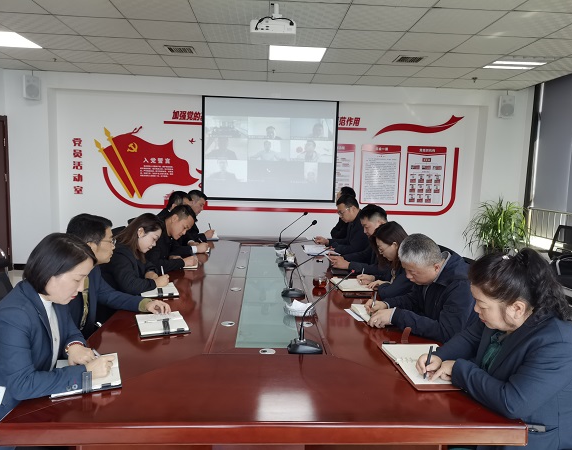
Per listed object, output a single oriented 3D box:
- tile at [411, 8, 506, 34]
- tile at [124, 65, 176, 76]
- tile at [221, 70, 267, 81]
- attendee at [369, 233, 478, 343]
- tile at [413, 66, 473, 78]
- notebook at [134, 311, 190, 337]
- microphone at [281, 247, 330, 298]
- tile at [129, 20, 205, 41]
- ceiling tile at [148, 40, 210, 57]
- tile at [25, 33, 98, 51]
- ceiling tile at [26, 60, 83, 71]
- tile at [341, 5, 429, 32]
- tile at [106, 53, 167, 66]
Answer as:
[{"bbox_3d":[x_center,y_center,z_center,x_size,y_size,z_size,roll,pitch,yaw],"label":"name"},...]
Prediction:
[{"bbox_3d":[1.374,-1.645,3.786,0.600,0.020,0.600,1,6,-3],"label":"tile"},{"bbox_3d":[-1.740,-1.981,6.010,0.600,0.020,0.600,2,6,-3],"label":"tile"},{"bbox_3d":[-0.544,-1.959,6.107,0.600,0.015,0.600,2,6,-3],"label":"tile"},{"bbox_3d":[0.694,0.610,2.173,0.680,1.170,0.560,1,6,-10],"label":"attendee"},{"bbox_3d":[1.883,-1.822,5.598,0.600,0.020,0.600,2,6,-3],"label":"tile"},{"bbox_3d":[-0.555,0.439,2.098,0.200,0.020,0.287,-1,7,-22],"label":"notebook"},{"bbox_3d":[0.117,0.258,2.679,0.273,0.298,0.110,1,6,-3],"label":"microphone"},{"bbox_3d":[-1.052,-1.772,4.253,0.600,0.020,0.600,1,6,-3],"label":"tile"},{"bbox_3d":[-1.089,-1.845,4.871,0.600,0.015,0.600,2,6,-3],"label":"ceiling tile"},{"bbox_3d":[-2.280,-1.869,4.785,0.600,0.020,0.600,1,6,-3],"label":"tile"},{"bbox_3d":[-2.944,-2.009,5.947,0.600,0.020,0.600,1,6,-3],"label":"ceiling tile"},{"bbox_3d":[0.767,-1.658,3.751,0.600,0.020,0.600,1,6,-3],"label":"tile"},{"bbox_3d":[-1.715,-1.928,5.439,0.600,0.015,0.600,2,6,-3],"label":"tile"}]

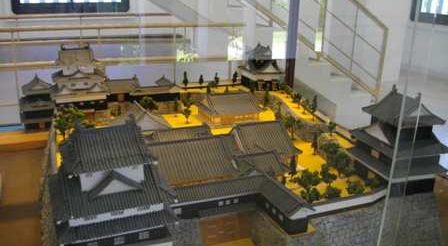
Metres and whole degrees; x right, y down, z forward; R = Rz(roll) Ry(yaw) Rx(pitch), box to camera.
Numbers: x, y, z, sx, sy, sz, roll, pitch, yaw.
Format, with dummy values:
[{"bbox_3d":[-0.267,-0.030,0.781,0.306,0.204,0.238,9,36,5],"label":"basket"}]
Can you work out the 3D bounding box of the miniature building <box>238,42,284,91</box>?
[{"bbox_3d":[0.239,-0.368,2.672,0.220,0.280,0.320,-5,16,-23],"label":"miniature building"}]

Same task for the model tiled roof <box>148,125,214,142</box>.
[{"bbox_3d":[-0.156,0.047,1.516,0.223,0.056,0.136,-5,20,-21],"label":"model tiled roof"}]

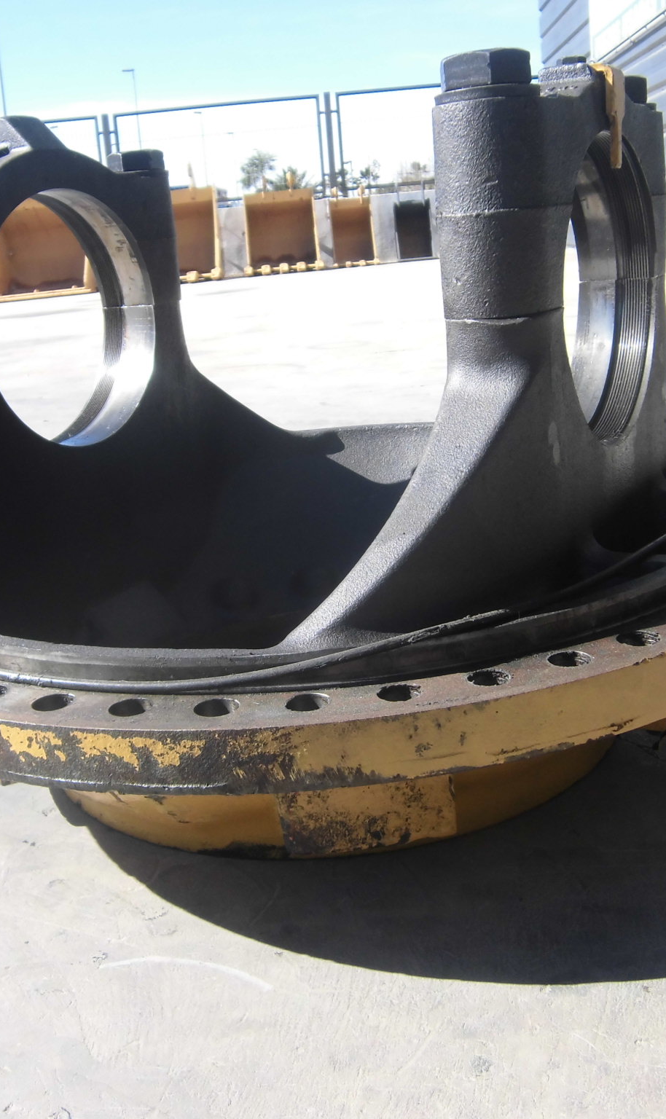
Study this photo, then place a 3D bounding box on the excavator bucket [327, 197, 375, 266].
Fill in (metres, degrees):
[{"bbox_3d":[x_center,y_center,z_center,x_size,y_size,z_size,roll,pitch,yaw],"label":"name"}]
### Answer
[{"bbox_3d":[0.231,-4.069,13.752,0.552,0.900,0.680,-4,16,3],"label":"excavator bucket"}]

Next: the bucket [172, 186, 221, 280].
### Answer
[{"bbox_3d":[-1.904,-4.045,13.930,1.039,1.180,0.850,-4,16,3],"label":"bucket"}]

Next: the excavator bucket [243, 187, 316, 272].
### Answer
[{"bbox_3d":[-0.659,-4.095,13.831,0.913,1.080,0.780,-4,16,3],"label":"excavator bucket"}]

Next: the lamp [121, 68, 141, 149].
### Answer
[{"bbox_3d":[-11.136,-22.665,64.369,0.780,10.000,0.280,-5,16,0],"label":"lamp"}]

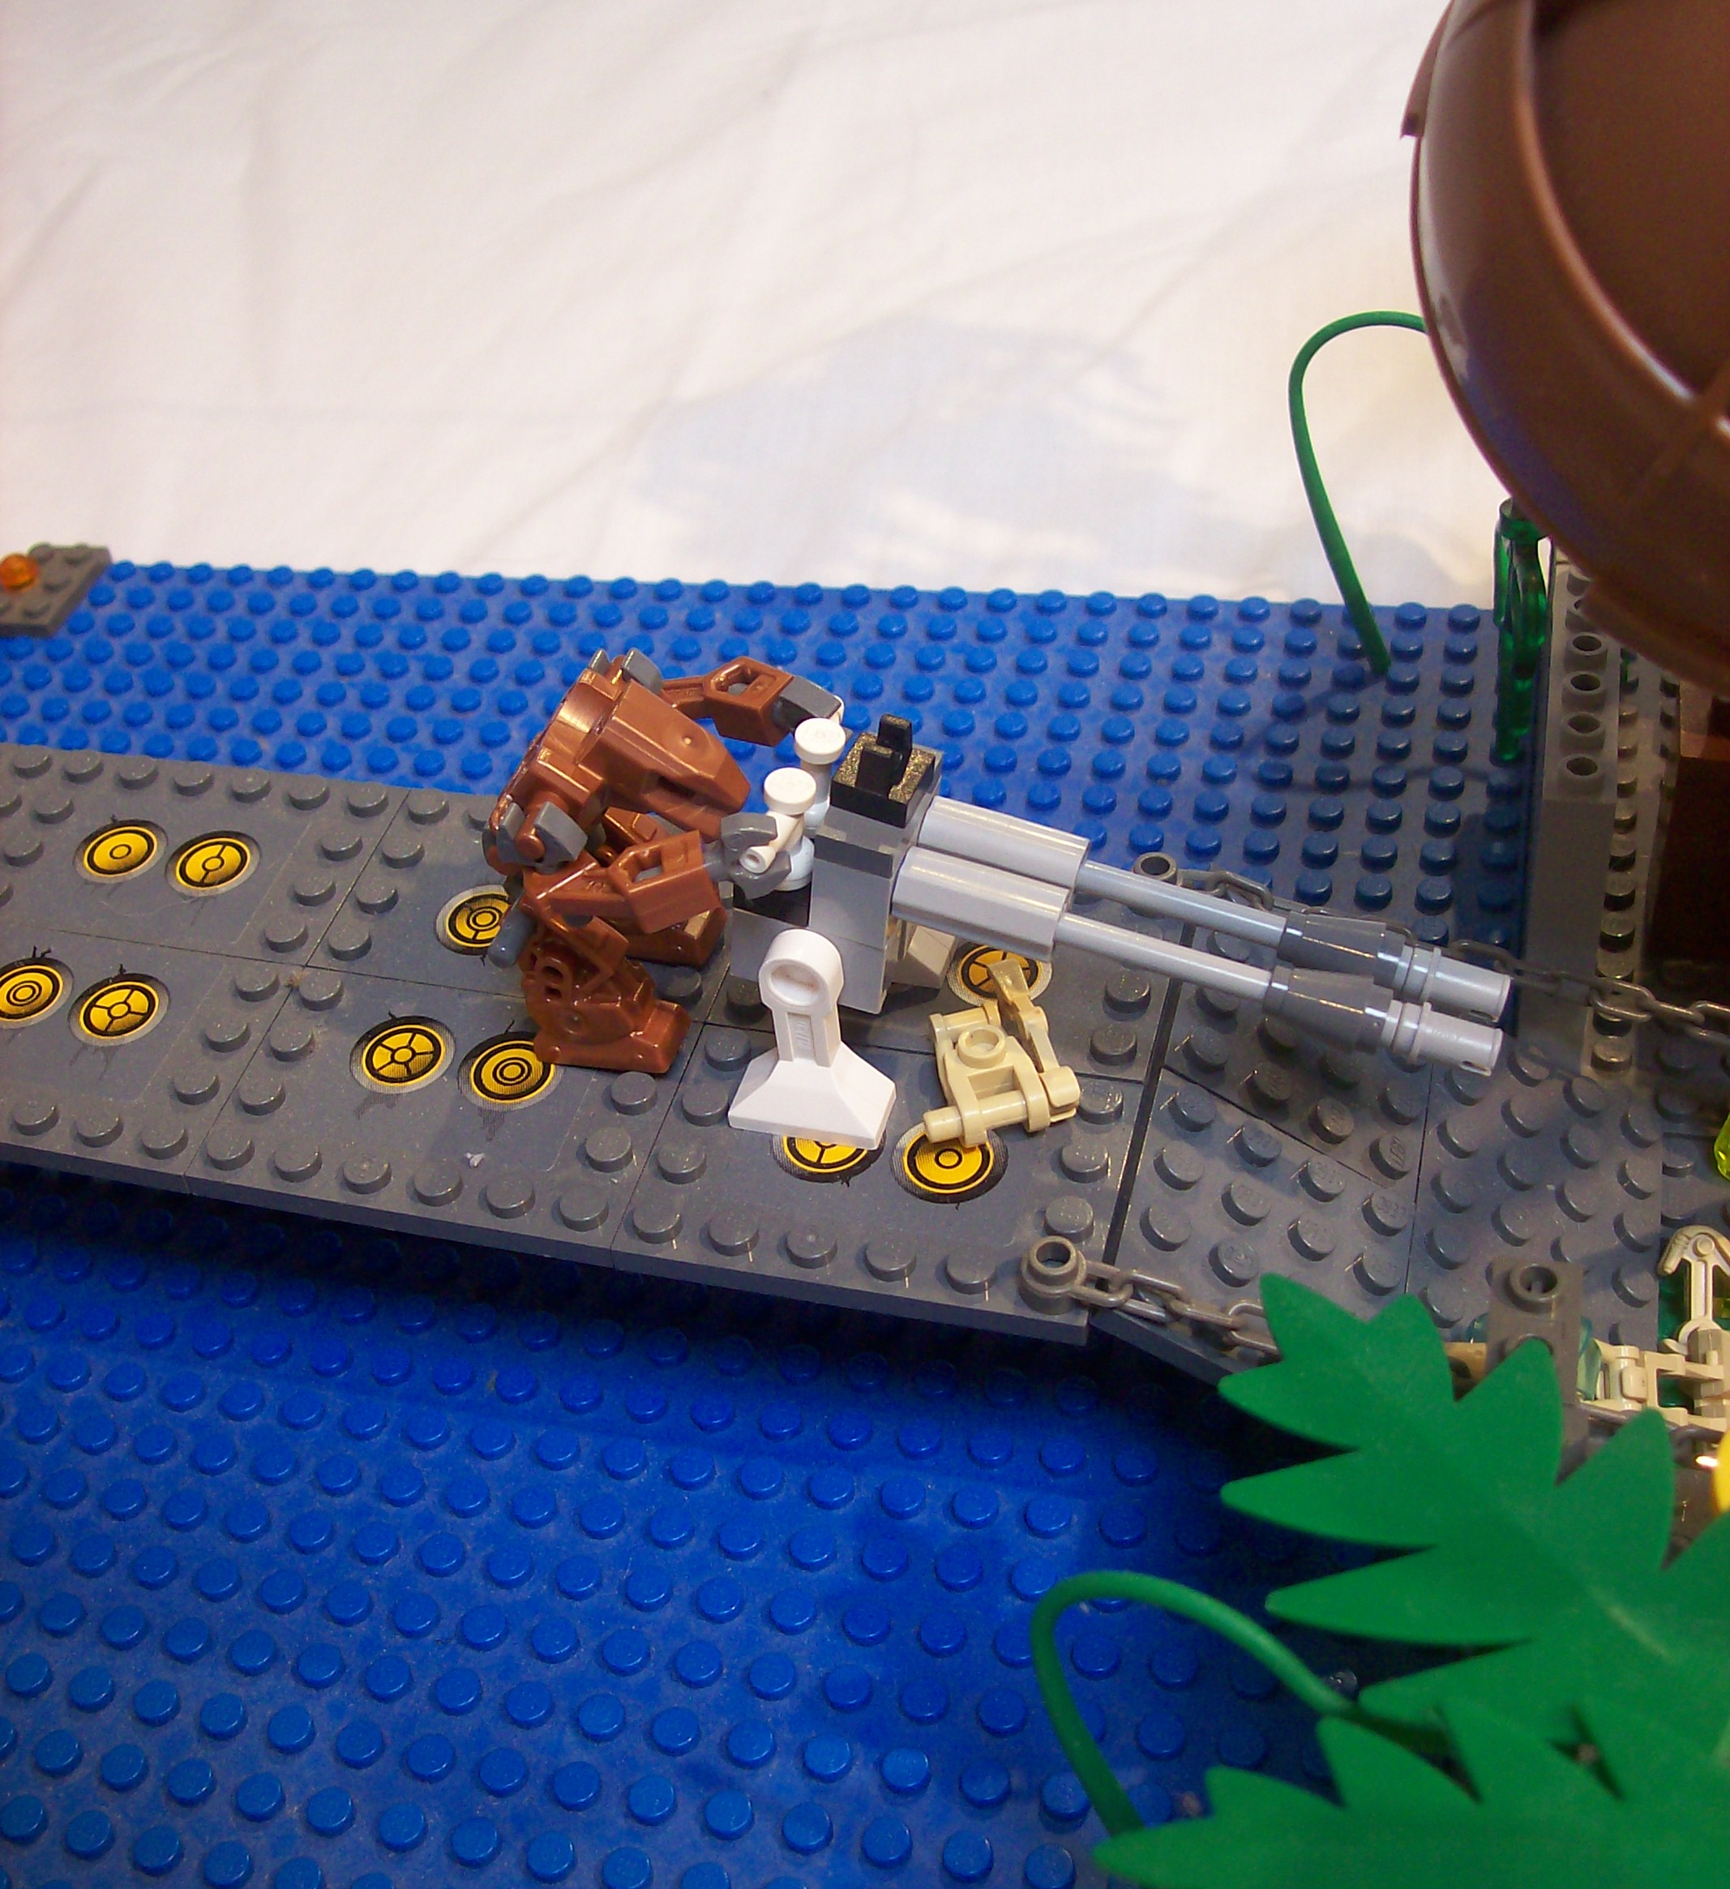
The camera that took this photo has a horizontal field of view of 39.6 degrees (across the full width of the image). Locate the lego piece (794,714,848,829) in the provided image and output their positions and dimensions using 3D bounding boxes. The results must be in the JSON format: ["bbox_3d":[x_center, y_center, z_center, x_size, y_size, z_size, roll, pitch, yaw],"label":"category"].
[{"bbox_3d":[-0.005,-0.017,0.241,0.006,0.012,0.006,2,45,-2],"label":"lego piece"}]

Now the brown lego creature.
[{"bbox_3d":[-0.022,-0.009,0.249,0.038,0.042,0.030,7,45,13],"label":"brown lego creature"}]

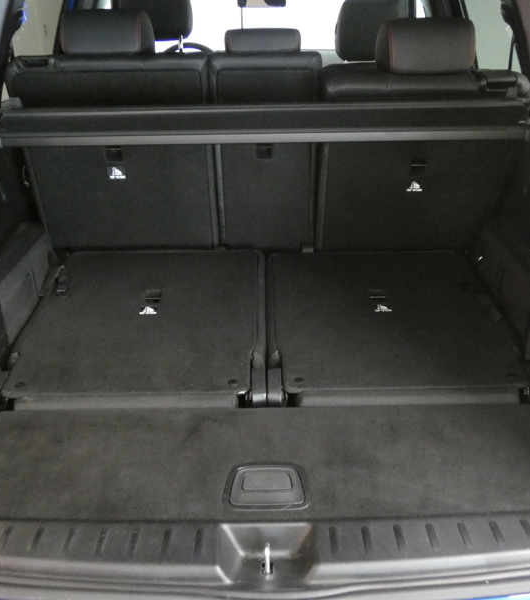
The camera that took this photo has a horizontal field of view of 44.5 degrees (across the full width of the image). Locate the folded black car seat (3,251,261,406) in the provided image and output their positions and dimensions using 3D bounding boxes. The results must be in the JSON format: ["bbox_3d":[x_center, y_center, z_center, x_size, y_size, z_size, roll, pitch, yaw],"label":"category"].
[{"bbox_3d":[-0.267,0.052,1.573,0.524,0.055,0.597,-1,33,0],"label":"folded black car seat"}]

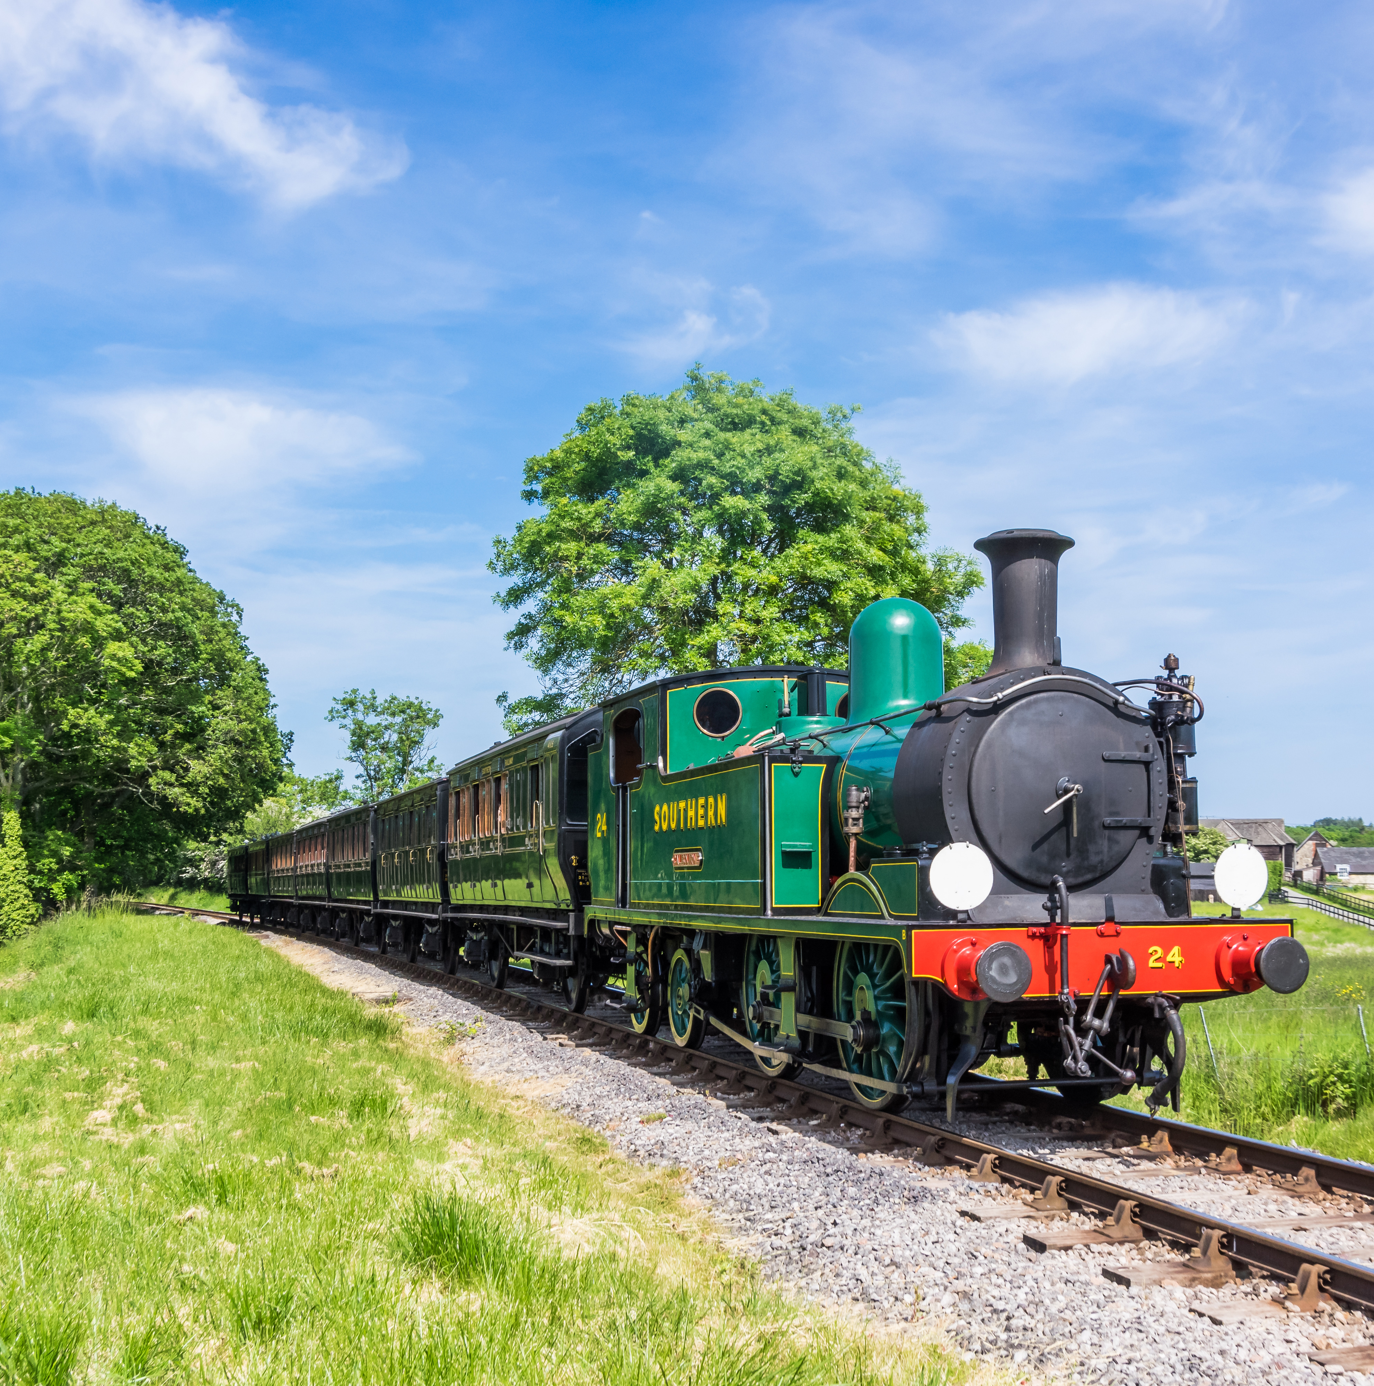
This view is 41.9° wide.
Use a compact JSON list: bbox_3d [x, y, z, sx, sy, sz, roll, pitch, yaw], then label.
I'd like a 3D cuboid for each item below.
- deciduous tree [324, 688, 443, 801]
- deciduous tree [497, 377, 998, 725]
[{"bbox_3d":[-13.014,4.870,76.925,5.040,10.220,4.790,1,-6,-10],"label":"deciduous tree"},{"bbox_3d":[1.228,-0.511,41.792,11.650,14.520,11.070,0,-6,2],"label":"deciduous tree"}]

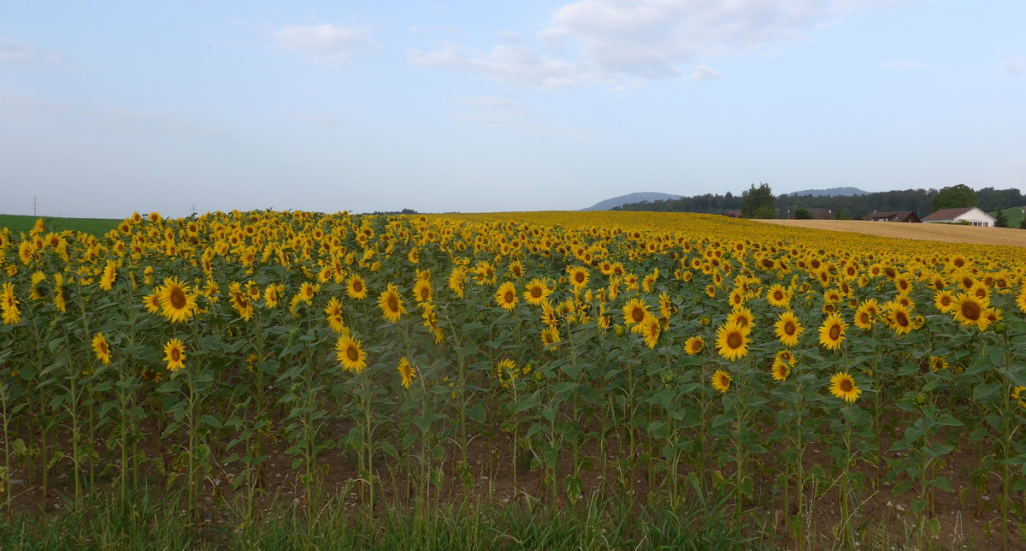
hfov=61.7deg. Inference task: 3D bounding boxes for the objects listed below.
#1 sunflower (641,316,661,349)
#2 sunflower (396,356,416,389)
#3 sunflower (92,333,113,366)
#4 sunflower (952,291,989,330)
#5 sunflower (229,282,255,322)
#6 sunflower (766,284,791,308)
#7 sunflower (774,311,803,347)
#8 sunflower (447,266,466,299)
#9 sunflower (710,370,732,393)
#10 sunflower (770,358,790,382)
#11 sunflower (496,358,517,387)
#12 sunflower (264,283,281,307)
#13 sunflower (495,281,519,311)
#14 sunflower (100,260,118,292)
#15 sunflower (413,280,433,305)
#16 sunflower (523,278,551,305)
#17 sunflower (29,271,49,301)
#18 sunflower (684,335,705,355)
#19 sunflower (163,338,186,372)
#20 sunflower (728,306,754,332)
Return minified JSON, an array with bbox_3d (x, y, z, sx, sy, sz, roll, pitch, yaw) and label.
[{"bbox_3d":[0.873,0.357,5.400,0.080,0.210,0.190,-1,3,-26],"label":"sunflower"},{"bbox_3d":[-0.644,0.587,5.200,0.060,0.195,0.170,-3,4,-43],"label":"sunflower"},{"bbox_3d":[-2.536,0.451,5.300,0.175,0.195,0.065,3,16,42],"label":"sunflower"},{"bbox_3d":[2.765,0.215,5.200,0.221,0.235,0.075,2,4,36],"label":"sunflower"},{"bbox_3d":[-1.794,0.179,5.700,0.220,0.250,0.085,2,26,35],"label":"sunflower"},{"bbox_3d":[2.035,0.161,6.600,0.175,0.180,0.070,2,9,32],"label":"sunflower"},{"bbox_3d":[1.567,0.305,4.900,0.190,0.205,0.075,2,7,36],"label":"sunflower"},{"bbox_3d":[-0.384,0.044,5.900,0.080,0.215,0.200,-2,3,-32],"label":"sunflower"},{"bbox_3d":[1.163,0.594,4.800,0.053,0.135,0.127,-2,3,-30],"label":"sunflower"},{"bbox_3d":[1.526,0.539,4.900,0.065,0.135,0.135,-2,4,-35],"label":"sunflower"},{"bbox_3d":[-0.043,0.643,5.700,0.165,0.185,0.070,-3,-8,-45],"label":"sunflower"},{"bbox_3d":[-1.964,0.157,7.000,0.180,0.195,0.070,3,4,42],"label":"sunflower"},{"bbox_3d":[-0.048,0.150,6.400,0.200,0.215,0.070,2,4,40],"label":"sunflower"},{"bbox_3d":[-2.773,0.003,5.900,0.190,0.210,0.085,3,4,45],"label":"sunflower"},{"bbox_3d":[-0.672,0.124,6.400,0.174,0.185,0.066,1,3,32],"label":"sunflower"},{"bbox_3d":[0.179,0.116,6.300,0.200,0.200,0.075,0,3,8],"label":"sunflower"},{"bbox_3d":[-3.420,0.083,6.200,0.100,0.235,0.235,-2,3,-24],"label":"sunflower"},{"bbox_3d":[1.184,0.454,5.600,0.135,0.130,0.065,3,-4,45],"label":"sunflower"},{"bbox_3d":[-2.046,0.481,5.200,0.170,0.200,0.060,1,3,25],"label":"sunflower"},{"bbox_3d":[1.458,0.282,5.500,0.179,0.190,0.066,1,3,28],"label":"sunflower"}]

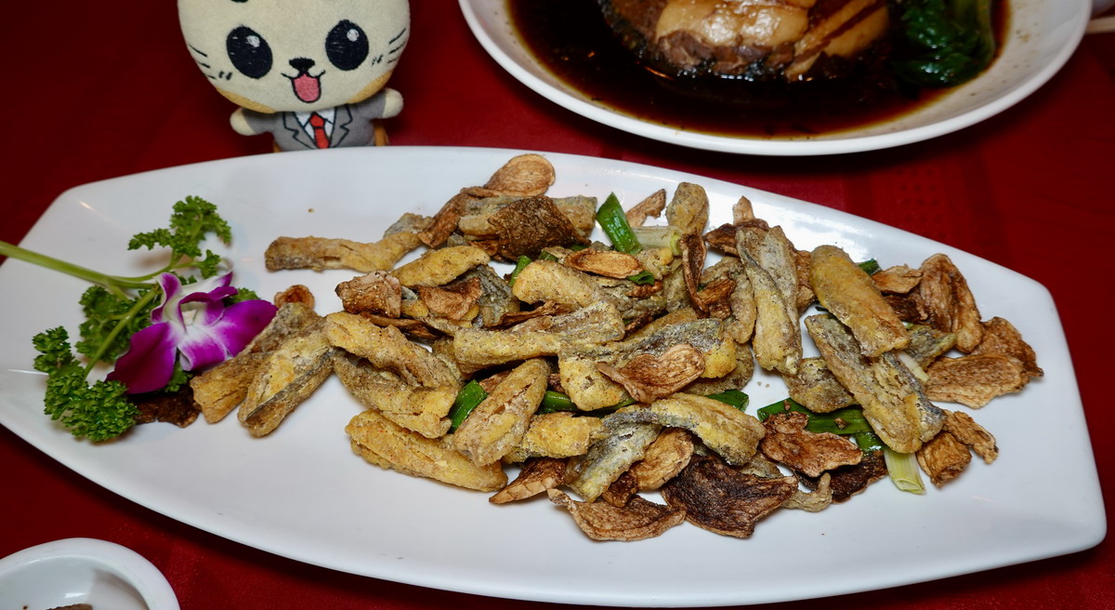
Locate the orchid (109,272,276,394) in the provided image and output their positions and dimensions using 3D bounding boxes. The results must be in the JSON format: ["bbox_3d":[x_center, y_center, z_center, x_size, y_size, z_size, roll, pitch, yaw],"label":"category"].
[{"bbox_3d":[-0.144,0.011,0.292,0.057,0.024,0.042,-8,82,-12],"label":"orchid"}]

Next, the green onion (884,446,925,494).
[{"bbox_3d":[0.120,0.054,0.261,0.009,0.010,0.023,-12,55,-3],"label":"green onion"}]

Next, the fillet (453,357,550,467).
[{"bbox_3d":[-0.018,0.039,0.267,0.016,0.013,0.041,30,62,23],"label":"fillet"}]

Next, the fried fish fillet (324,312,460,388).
[{"bbox_3d":[-0.065,0.017,0.286,0.058,0.013,0.015,23,60,20],"label":"fried fish fillet"}]

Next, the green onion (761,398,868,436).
[{"bbox_3d":[0.092,0.040,0.267,0.039,0.007,0.011,6,55,8],"label":"green onion"}]

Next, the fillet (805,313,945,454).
[{"bbox_3d":[0.113,0.026,0.266,0.018,0.013,0.058,-22,56,-10],"label":"fillet"}]

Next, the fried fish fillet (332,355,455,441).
[{"bbox_3d":[-0.062,0.033,0.278,0.050,0.015,0.018,23,60,21],"label":"fried fish fillet"}]

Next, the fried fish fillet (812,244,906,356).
[{"bbox_3d":[0.112,-0.002,0.276,0.018,0.013,0.042,-16,55,-7],"label":"fried fish fillet"}]

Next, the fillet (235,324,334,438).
[{"bbox_3d":[-0.106,0.029,0.295,0.018,0.012,0.048,23,60,20],"label":"fillet"}]

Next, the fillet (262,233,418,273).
[{"bbox_3d":[-0.097,-0.023,0.334,0.067,0.011,0.015,-1,55,4],"label":"fillet"}]

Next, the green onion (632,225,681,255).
[{"bbox_3d":[0.041,-0.027,0.312,0.020,0.009,0.009,3,55,7],"label":"green onion"}]

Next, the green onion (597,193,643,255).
[{"bbox_3d":[0.027,-0.034,0.322,0.011,0.011,0.030,-25,56,-12],"label":"green onion"}]

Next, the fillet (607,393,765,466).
[{"bbox_3d":[0.044,0.043,0.257,0.051,0.016,0.018,7,56,7],"label":"fillet"}]

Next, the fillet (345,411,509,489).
[{"bbox_3d":[-0.047,0.052,0.267,0.057,0.015,0.018,10,56,11],"label":"fillet"}]

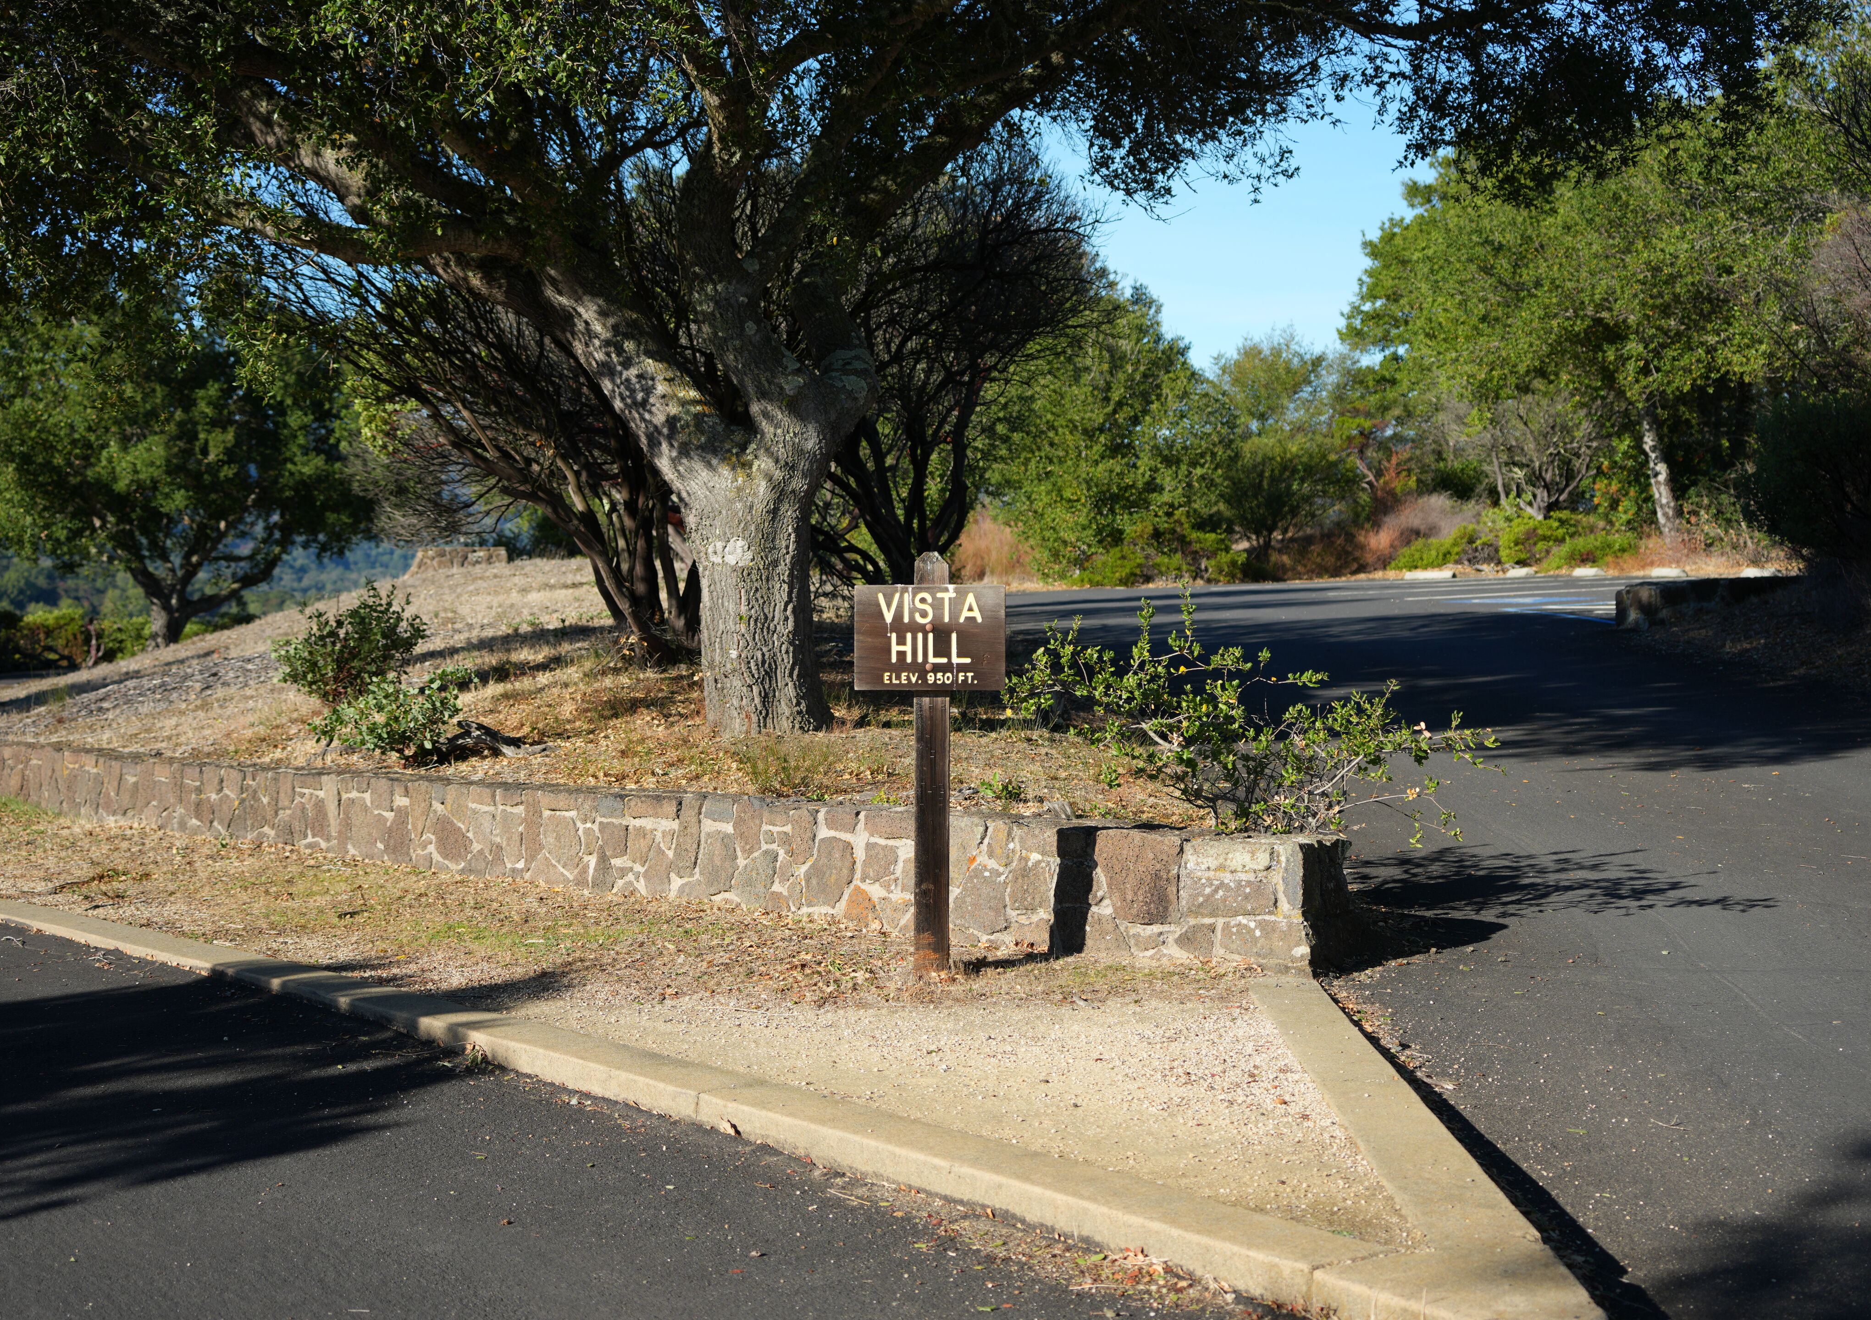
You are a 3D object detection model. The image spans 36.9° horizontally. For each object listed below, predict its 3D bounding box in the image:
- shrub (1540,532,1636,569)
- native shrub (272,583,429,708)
[{"bbox_3d":[11.623,-1.931,50.000,1.750,0.720,1.500,0,3,0],"label":"shrub"},{"bbox_3d":[-2.710,-0.057,13.000,0.720,0.600,0.680,0,3,0],"label":"native shrub"}]

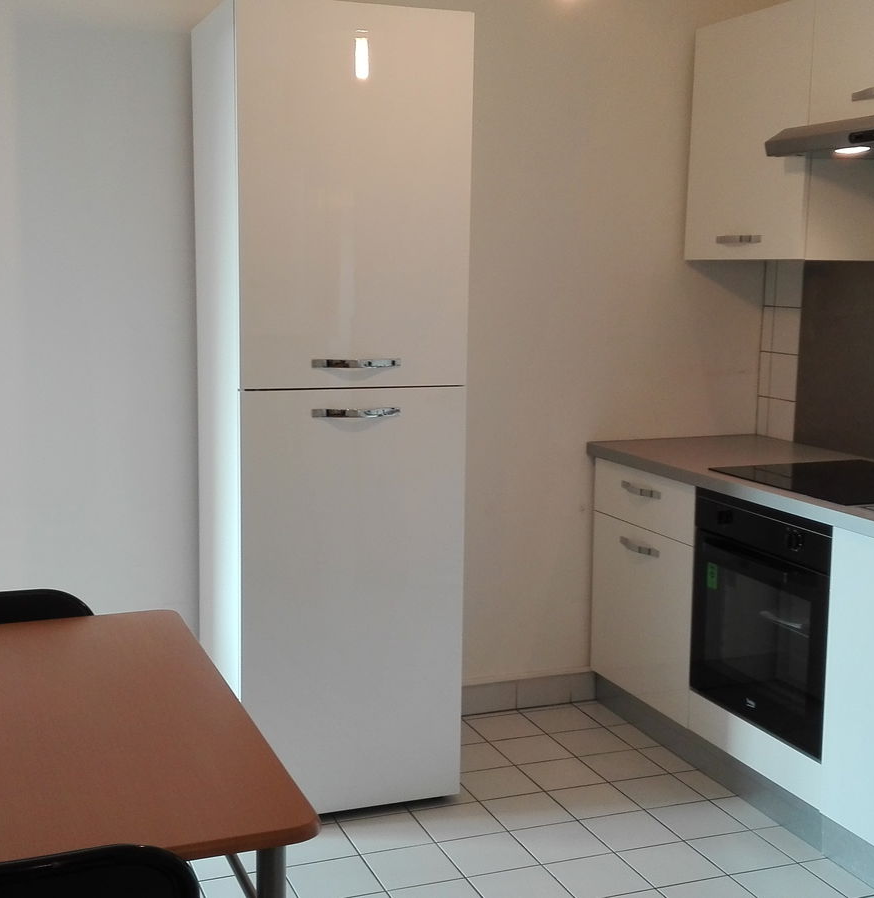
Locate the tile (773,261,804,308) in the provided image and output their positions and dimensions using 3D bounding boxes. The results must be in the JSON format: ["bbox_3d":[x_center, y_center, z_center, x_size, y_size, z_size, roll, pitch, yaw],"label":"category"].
[{"bbox_3d":[1.192,-0.545,3.840,0.010,0.153,0.143,-1,9,-23],"label":"tile"}]

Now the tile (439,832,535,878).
[{"bbox_3d":[0.129,1.008,2.831,0.203,0.010,0.186,-1,9,-23],"label":"tile"}]

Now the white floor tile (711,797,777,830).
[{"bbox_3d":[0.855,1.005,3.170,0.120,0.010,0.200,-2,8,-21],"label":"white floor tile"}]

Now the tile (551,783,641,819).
[{"bbox_3d":[0.444,0.997,3.224,0.200,0.010,0.181,-2,9,-21],"label":"tile"}]

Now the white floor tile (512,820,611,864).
[{"bbox_3d":[0.323,1.025,2.965,0.200,0.010,0.200,-2,8,-21],"label":"white floor tile"}]

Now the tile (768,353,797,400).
[{"bbox_3d":[1.174,-0.242,3.856,0.010,0.152,0.136,-3,9,-24],"label":"tile"}]

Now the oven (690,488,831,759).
[{"bbox_3d":[1.098,0.442,3.184,0.550,0.610,0.595,-2,8,-21],"label":"oven"}]

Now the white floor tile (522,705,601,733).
[{"bbox_3d":[0.414,0.904,3.786,0.200,0.010,0.181,-2,9,-21],"label":"white floor tile"}]

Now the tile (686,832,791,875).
[{"bbox_3d":[0.801,1.070,3.023,0.212,0.010,0.198,-2,9,-21],"label":"tile"}]

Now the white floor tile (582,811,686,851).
[{"bbox_3d":[0.517,1.025,3.057,0.200,0.010,0.181,-2,9,-21],"label":"white floor tile"}]

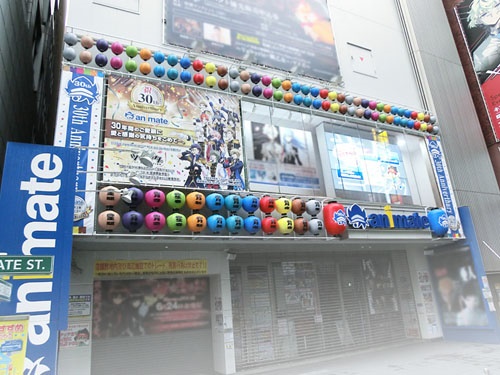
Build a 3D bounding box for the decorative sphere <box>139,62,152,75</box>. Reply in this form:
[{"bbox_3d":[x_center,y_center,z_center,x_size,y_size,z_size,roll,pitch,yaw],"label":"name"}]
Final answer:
[{"bbox_3d":[-2.564,-2.911,8.892,0.280,0.295,0.280,5,-20,-26],"label":"decorative sphere"}]

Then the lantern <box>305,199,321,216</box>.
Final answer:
[{"bbox_3d":[1.657,0.535,9.348,0.404,0.448,0.404,4,-19,-25],"label":"lantern"}]

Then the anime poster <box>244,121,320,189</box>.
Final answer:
[{"bbox_3d":[0.862,-0.802,9.510,2.120,1.860,0.040,4,-19,-25],"label":"anime poster"}]

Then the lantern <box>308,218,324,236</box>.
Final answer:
[{"bbox_3d":[1.589,0.956,8.627,0.390,0.410,0.390,4,-19,-26],"label":"lantern"}]

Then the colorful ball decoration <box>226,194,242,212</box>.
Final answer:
[{"bbox_3d":[-0.385,0.382,8.379,0.404,0.448,0.404,-4,-17,-1],"label":"colorful ball decoration"}]

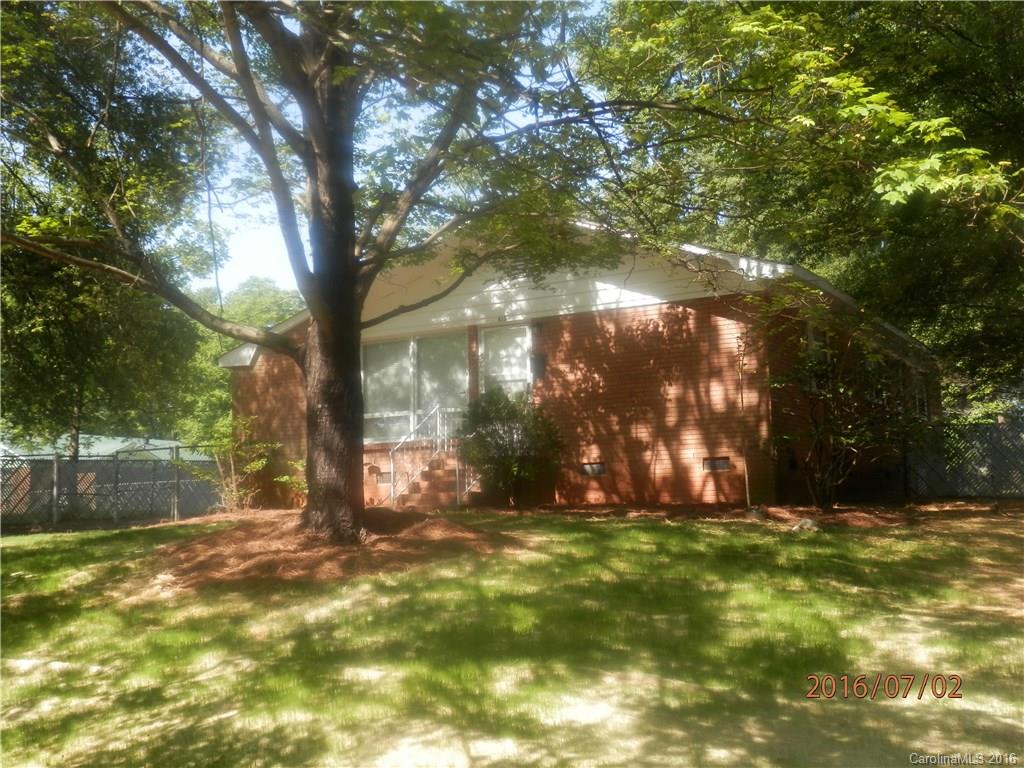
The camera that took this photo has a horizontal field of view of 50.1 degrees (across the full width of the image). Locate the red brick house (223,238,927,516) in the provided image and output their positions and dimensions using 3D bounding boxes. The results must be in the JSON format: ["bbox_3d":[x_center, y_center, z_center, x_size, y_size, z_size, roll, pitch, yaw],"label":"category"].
[{"bbox_3d":[2.054,0.032,22.554,10.850,4.850,11.600,-5,-7,30],"label":"red brick house"}]

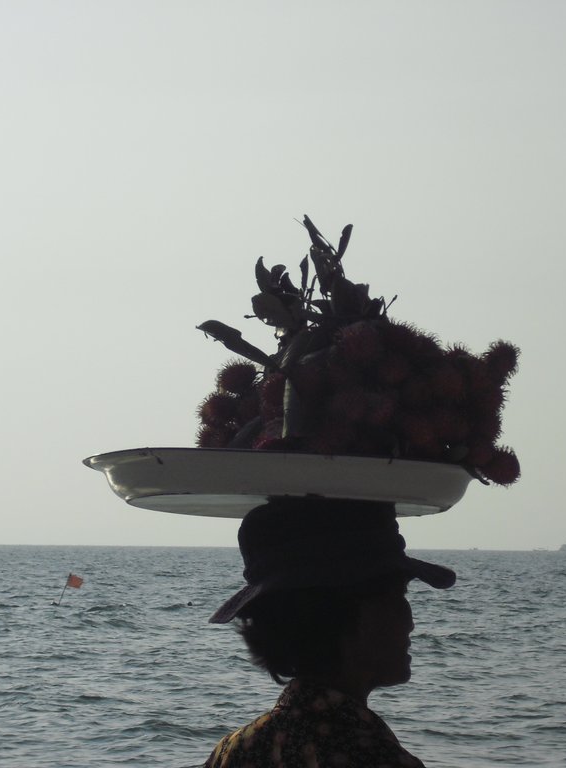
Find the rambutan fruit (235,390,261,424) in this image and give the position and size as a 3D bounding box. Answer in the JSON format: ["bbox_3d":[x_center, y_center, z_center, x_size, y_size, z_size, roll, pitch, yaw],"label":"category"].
[{"bbox_3d":[-0.044,0.029,4.130,0.044,0.044,0.044,1,-3,0],"label":"rambutan fruit"}]

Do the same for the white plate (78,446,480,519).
[{"bbox_3d":[0.002,0.130,4.147,0.500,0.053,0.475,2,-6,0],"label":"white plate"}]

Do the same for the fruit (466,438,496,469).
[{"bbox_3d":[0.239,0.084,4.050,0.042,0.041,0.042,1,-3,0],"label":"fruit"}]

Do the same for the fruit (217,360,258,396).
[{"bbox_3d":[-0.057,-0.007,4.220,0.051,0.045,0.048,1,-3,0],"label":"fruit"}]

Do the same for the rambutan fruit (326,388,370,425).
[{"bbox_3d":[0.080,0.028,4.090,0.051,0.044,0.048,1,-3,0],"label":"rambutan fruit"}]

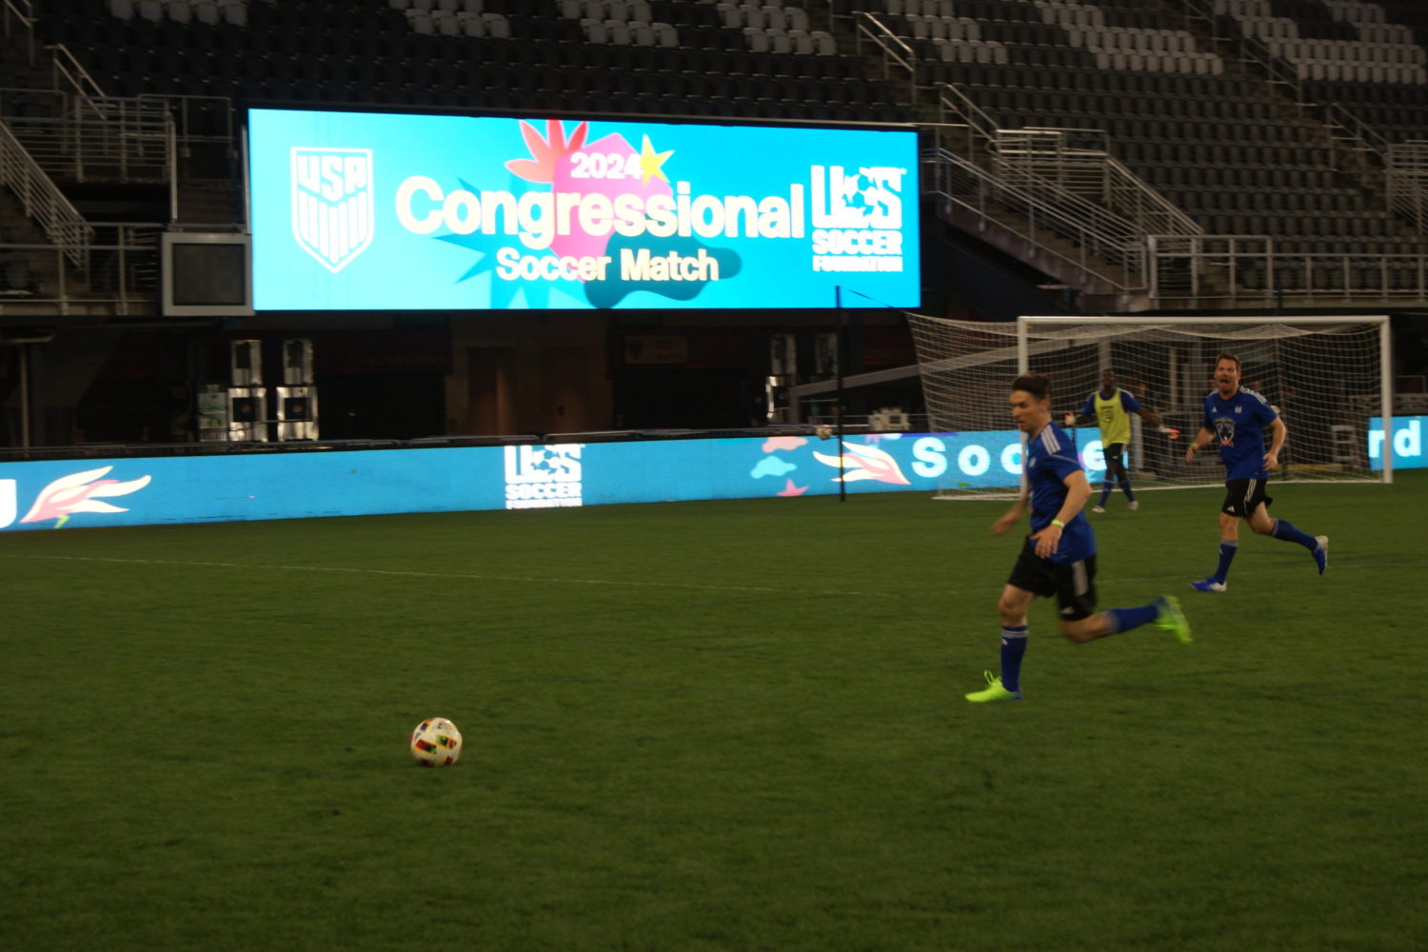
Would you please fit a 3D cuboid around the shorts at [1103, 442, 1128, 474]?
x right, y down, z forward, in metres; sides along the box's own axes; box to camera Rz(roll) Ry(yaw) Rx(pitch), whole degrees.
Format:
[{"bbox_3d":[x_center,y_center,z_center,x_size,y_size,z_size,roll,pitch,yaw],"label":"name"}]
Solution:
[{"bbox_3d":[5.068,-0.268,45.110,0.350,0.440,0.290,0,2,25],"label":"shorts"}]

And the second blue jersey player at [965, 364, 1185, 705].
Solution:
[{"bbox_3d":[1.909,0.310,18.665,1.120,1.700,0.650,-2,2,-22],"label":"second blue jersey player"}]

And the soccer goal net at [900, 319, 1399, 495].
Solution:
[{"bbox_3d":[6.559,-1.062,52.981,7.560,2.550,2.500,-2,2,-37],"label":"soccer goal net"}]

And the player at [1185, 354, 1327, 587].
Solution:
[{"bbox_3d":[4.306,-0.032,28.210,1.050,1.820,0.750,-2,2,-42],"label":"player"}]

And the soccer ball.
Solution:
[{"bbox_3d":[-1.226,1.176,15.782,0.220,0.220,0.220,-1,1,0],"label":"soccer ball"}]

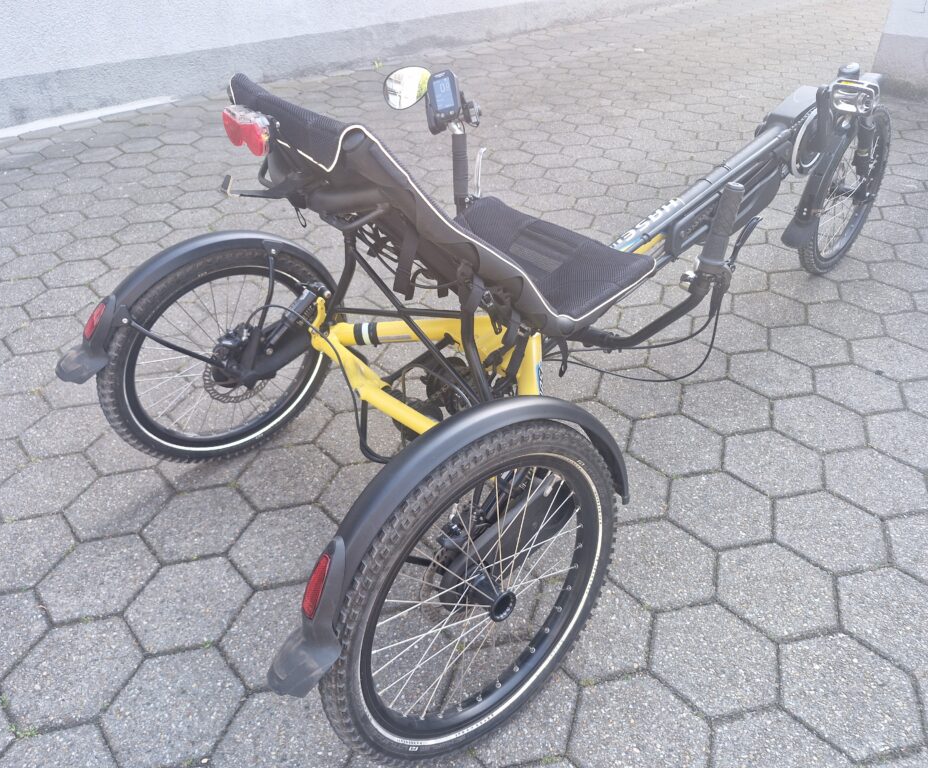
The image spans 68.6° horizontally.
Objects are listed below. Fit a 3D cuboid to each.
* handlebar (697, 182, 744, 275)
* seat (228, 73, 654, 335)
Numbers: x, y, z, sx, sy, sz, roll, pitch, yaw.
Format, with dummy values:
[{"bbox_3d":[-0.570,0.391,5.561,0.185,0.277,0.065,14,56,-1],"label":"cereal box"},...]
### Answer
[{"bbox_3d":[0.431,-0.260,1.145,0.040,0.159,0.040,-30,51,-29],"label":"handlebar"},{"bbox_3d":[-0.032,-0.298,1.137,0.620,0.450,0.420,-28,43,-31],"label":"seat"}]

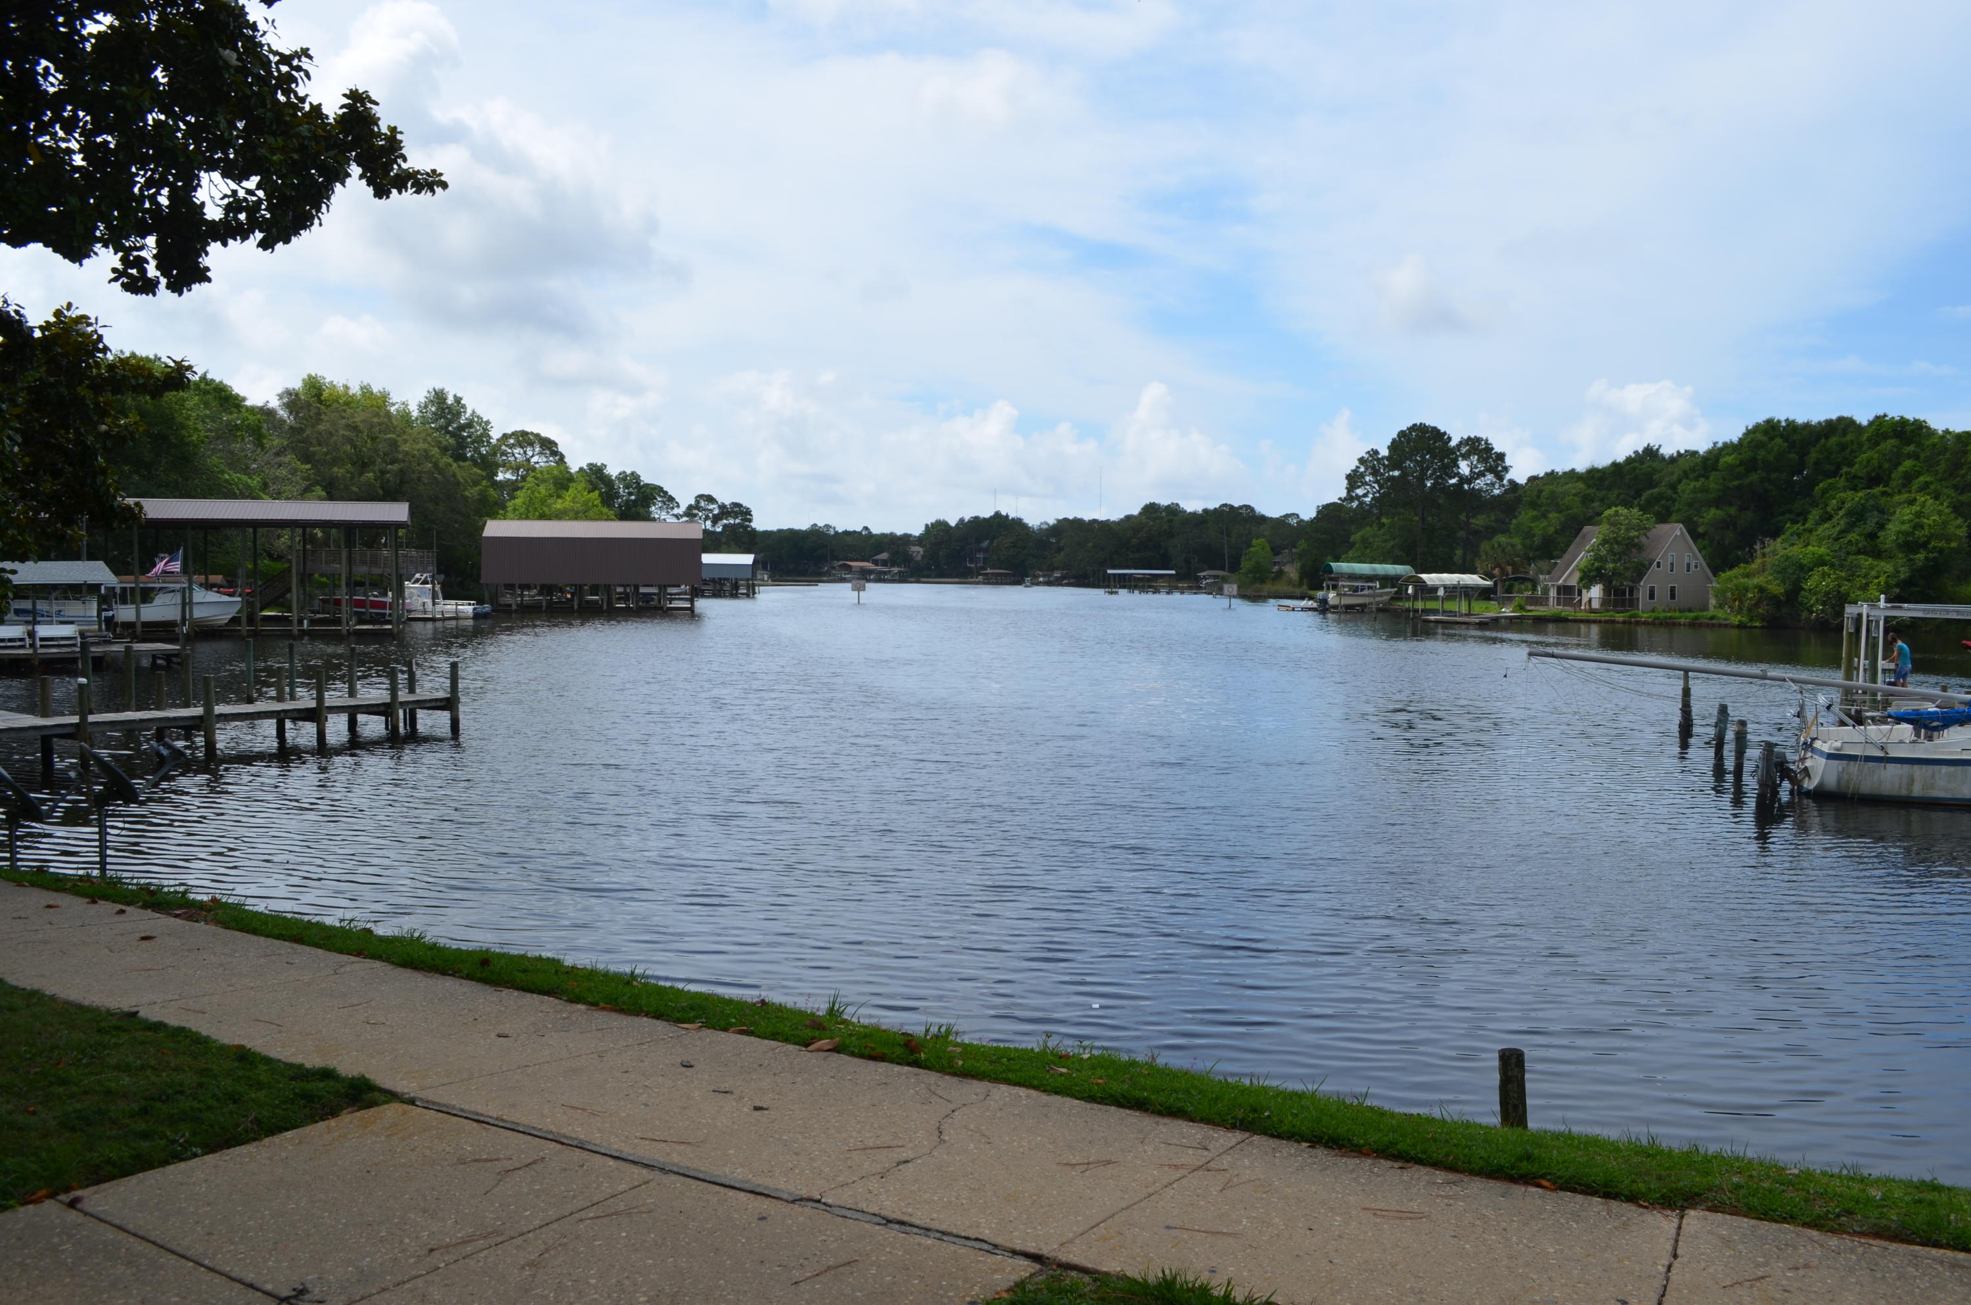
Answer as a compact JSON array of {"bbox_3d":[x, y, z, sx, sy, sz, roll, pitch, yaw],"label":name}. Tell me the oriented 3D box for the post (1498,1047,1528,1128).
[{"bbox_3d":[2.074,1.715,5.800,0.106,0.325,0.106,1,3,0],"label":"post"}]

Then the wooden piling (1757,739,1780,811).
[{"bbox_3d":[13.523,2.102,25.500,0.340,1.120,0.340,1,3,0],"label":"wooden piling"}]

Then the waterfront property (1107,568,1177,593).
[{"bbox_3d":[30.199,-13.767,285.000,14.000,4.700,9.000,1,3,6],"label":"waterfront property"}]

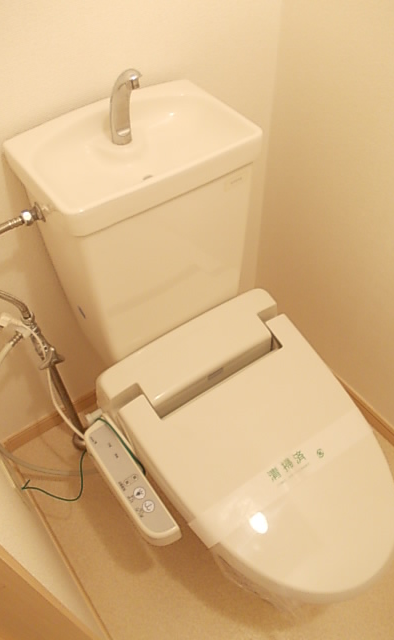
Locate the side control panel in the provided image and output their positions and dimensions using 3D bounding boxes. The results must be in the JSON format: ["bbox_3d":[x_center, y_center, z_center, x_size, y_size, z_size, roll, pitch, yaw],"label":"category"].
[{"bbox_3d":[-0.116,0.274,0.880,0.050,0.050,0.234,-29,55,-22],"label":"side control panel"}]

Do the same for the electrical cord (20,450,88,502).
[{"bbox_3d":[-0.283,0.317,1.046,0.136,0.174,0.089,-29,55,-22],"label":"electrical cord"}]

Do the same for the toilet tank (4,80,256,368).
[{"bbox_3d":[-0.098,-0.151,0.955,0.340,0.419,0.237,-29,55,-22],"label":"toilet tank"}]

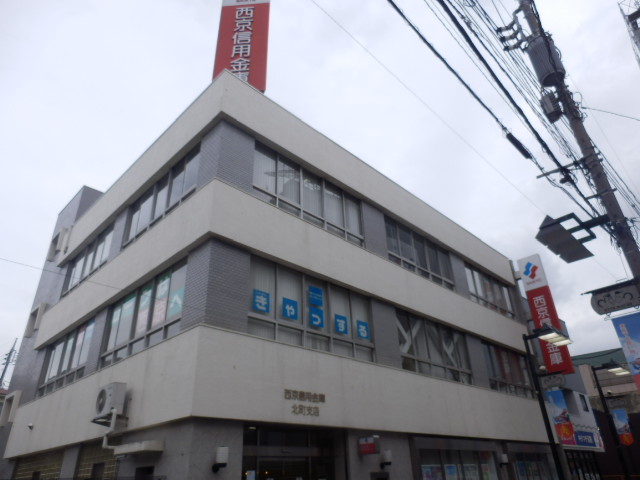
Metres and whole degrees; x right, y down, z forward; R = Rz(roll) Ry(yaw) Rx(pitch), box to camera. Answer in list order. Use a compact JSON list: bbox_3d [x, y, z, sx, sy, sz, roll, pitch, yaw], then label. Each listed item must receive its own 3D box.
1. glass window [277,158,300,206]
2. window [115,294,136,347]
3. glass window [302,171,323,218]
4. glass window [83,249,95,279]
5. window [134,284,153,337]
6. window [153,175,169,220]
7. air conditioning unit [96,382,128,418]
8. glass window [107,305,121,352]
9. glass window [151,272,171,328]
[{"bbox_3d":[-0.877,-1.716,12.835,0.080,1.464,0.895,-27,-37,37],"label":"glass window"},{"bbox_3d":[-5.304,2.203,12.168,0.956,1.261,0.080,-27,-37,37],"label":"window"},{"bbox_3d":[-0.210,-1.412,13.432,0.080,1.433,0.834,-27,-37,37],"label":"glass window"},{"bbox_3d":[-8.584,0.819,16.513,0.712,1.189,0.080,-27,-37,37],"label":"glass window"},{"bbox_3d":[-4.578,1.838,11.541,0.671,1.291,0.080,-27,-37,37],"label":"window"},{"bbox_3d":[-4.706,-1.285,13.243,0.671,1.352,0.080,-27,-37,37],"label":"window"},{"bbox_3d":[-4.641,3.593,9.900,0.778,0.630,0.285,-27,-37,37],"label":"air conditioning unit"},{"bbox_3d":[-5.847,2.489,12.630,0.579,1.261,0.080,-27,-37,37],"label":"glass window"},{"bbox_3d":[-3.920,1.489,10.982,0.722,1.301,0.080,-27,-37,37],"label":"glass window"}]

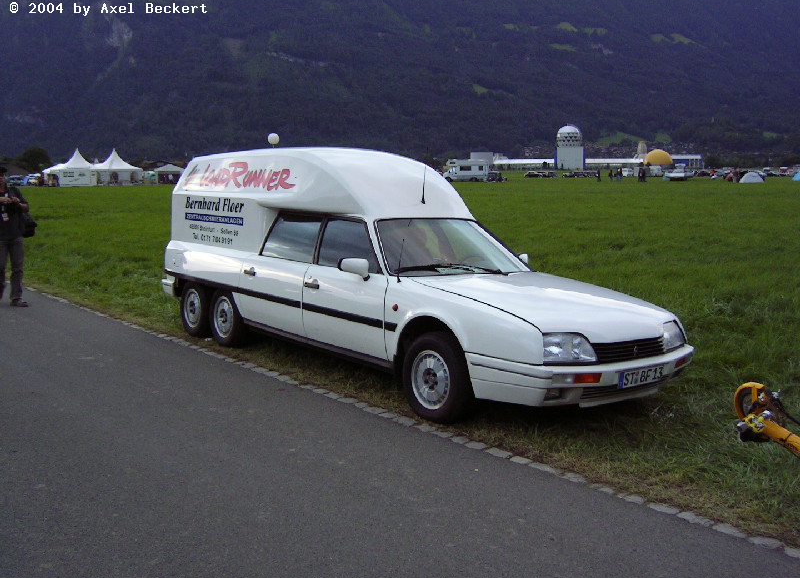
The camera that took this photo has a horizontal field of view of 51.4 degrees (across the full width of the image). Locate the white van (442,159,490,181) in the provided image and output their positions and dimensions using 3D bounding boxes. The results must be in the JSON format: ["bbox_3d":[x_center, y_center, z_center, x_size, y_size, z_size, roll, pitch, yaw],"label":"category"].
[{"bbox_3d":[8.912,-15.938,112.000,6.100,3.000,2.300,0,8,0],"label":"white van"}]

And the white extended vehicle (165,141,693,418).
[{"bbox_3d":[-0.168,-0.279,7.518,1.850,2.030,5.570,-4,9,-40],"label":"white extended vehicle"}]

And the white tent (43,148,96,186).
[{"bbox_3d":[-45.079,-16.620,114.000,5.700,5.200,5.500,-7,11,-40],"label":"white tent"}]

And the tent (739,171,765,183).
[{"bbox_3d":[43.129,-13.633,102.000,2.800,1.300,2.400,3,9,23],"label":"tent"}]

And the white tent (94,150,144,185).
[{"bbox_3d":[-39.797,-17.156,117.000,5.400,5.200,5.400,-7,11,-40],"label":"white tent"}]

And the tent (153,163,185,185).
[{"bbox_3d":[-35.385,-17.569,128.000,4.400,3.100,4.200,-3,9,-21],"label":"tent"}]

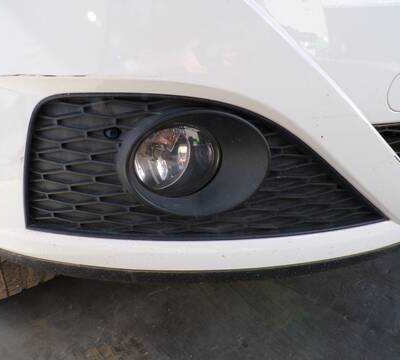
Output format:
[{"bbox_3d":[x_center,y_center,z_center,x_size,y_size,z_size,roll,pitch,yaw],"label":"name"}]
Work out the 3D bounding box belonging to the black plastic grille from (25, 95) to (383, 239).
[{"bbox_3d":[0.015,-0.021,0.400,0.455,0.168,0.090,-2,16,-6],"label":"black plastic grille"}]

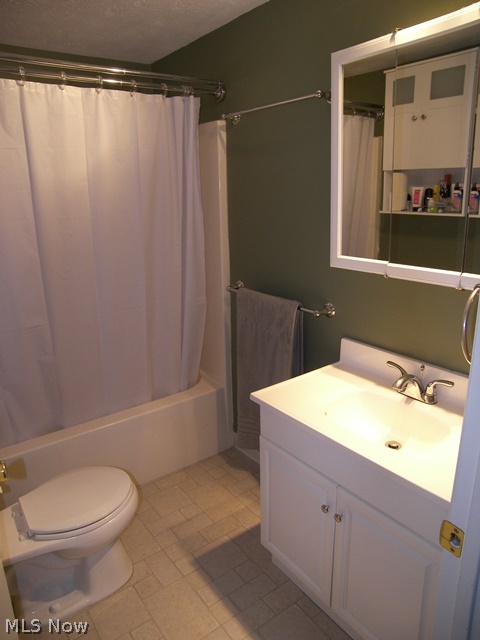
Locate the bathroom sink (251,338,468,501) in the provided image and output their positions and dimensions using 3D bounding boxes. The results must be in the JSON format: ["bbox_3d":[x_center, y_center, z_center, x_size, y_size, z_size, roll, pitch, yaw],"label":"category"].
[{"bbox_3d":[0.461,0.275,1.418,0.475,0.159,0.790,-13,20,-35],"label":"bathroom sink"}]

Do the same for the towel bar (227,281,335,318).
[{"bbox_3d":[0.159,-0.103,2.061,0.086,0.056,0.668,-13,20,-35],"label":"towel bar"}]

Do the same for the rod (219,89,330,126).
[{"bbox_3d":[0.129,-0.890,1.851,0.083,0.052,0.620,-13,20,-35],"label":"rod"}]

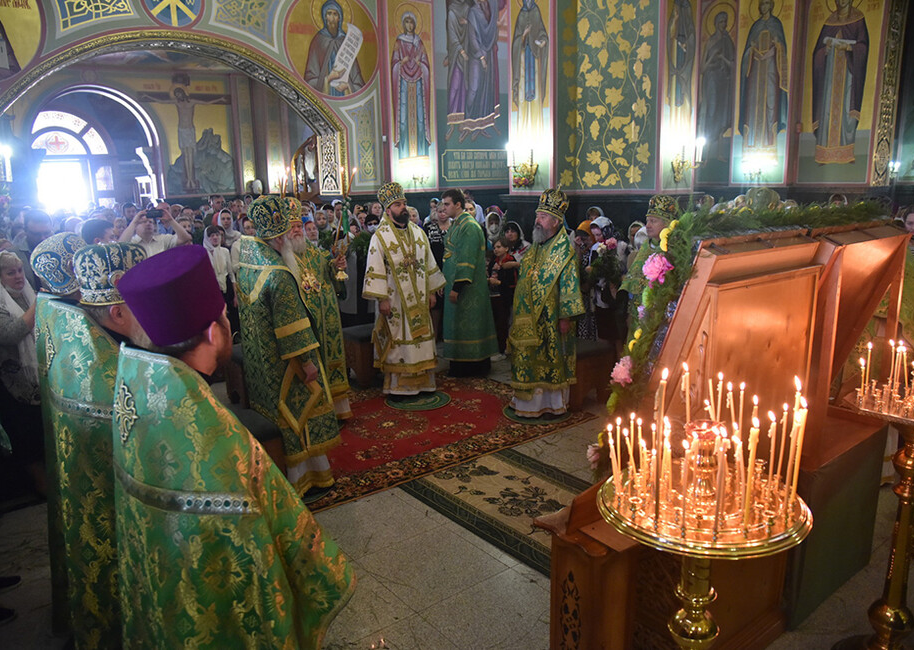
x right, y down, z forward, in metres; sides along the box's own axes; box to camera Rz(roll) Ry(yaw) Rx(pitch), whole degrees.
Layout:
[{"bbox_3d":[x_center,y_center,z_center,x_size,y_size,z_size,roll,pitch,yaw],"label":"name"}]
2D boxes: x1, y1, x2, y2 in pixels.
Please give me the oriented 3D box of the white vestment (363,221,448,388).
[{"bbox_3d":[-0.495,-0.183,6.073,0.770,1.633,0.460,-9,14,-34],"label":"white vestment"}]

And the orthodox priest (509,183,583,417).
[{"bbox_3d":[0.726,-0.177,5.404,0.490,1.875,0.680,-11,15,-40],"label":"orthodox priest"}]

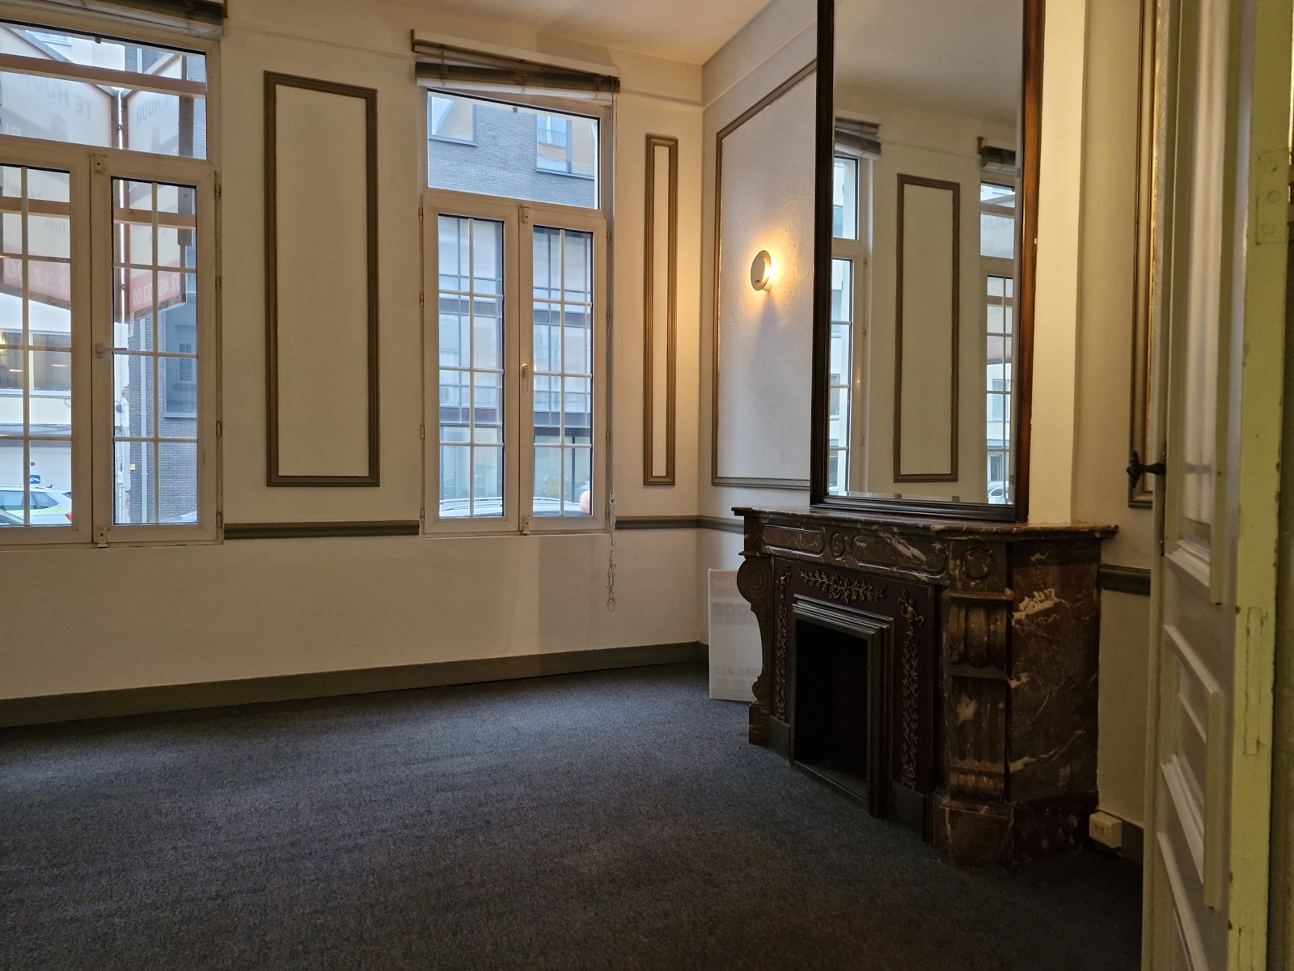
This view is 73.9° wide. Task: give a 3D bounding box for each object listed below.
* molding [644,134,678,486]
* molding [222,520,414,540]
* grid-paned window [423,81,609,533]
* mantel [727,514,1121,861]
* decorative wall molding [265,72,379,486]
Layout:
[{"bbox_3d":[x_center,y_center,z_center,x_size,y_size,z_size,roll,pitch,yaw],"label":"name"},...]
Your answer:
[{"bbox_3d":[0.096,-1.058,5.254,0.219,2.124,0.030,0,2,-24],"label":"molding"},{"bbox_3d":[-1.684,0.234,4.517,0.960,0.077,0.030,0,2,-24],"label":"molding"},{"bbox_3d":[-0.730,-0.968,4.940,1.100,2.487,0.090,0,2,-24],"label":"grid-paned window"},{"bbox_3d":[0.915,0.642,3.356,0.644,1.056,1.522,0,2,-24],"label":"mantel"},{"bbox_3d":[-1.683,-1.046,4.479,0.547,2.107,0.030,0,2,-24],"label":"decorative wall molding"}]

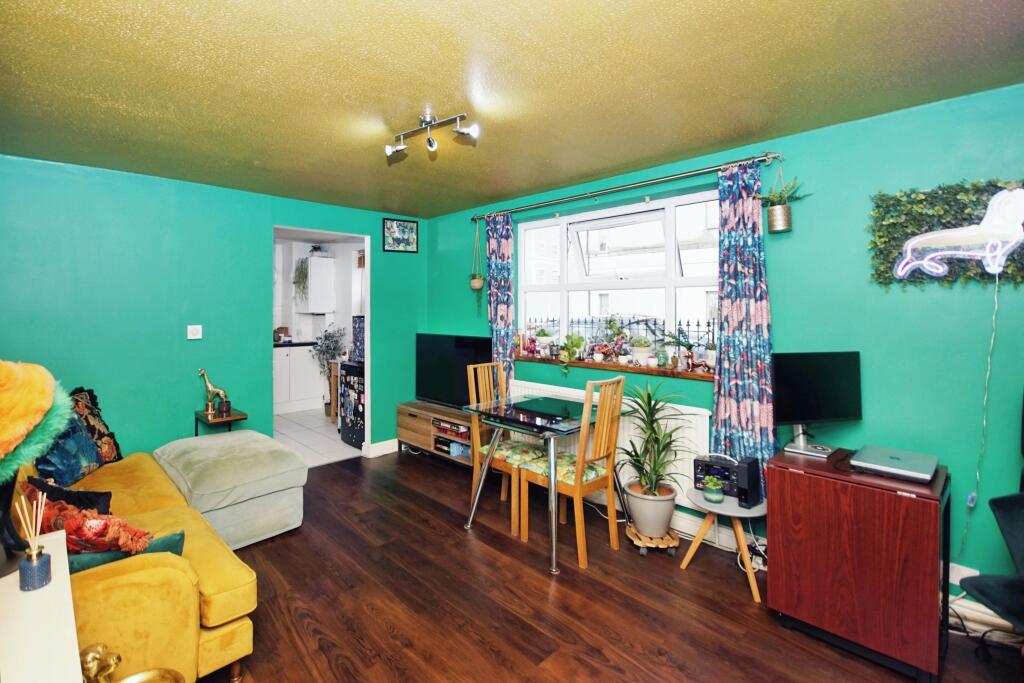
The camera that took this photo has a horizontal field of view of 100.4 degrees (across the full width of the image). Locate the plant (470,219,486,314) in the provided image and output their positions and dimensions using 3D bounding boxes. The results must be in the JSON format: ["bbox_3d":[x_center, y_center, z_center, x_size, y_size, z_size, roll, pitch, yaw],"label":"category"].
[{"bbox_3d":[-0.295,-0.660,3.731,0.136,0.812,0.136,0,5,0],"label":"plant"}]

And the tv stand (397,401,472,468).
[{"bbox_3d":[-0.585,0.892,4.030,1.080,0.480,0.400,2,4,44],"label":"tv stand"}]

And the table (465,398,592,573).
[{"bbox_3d":[0.221,0.829,2.795,0.880,0.760,0.700,4,7,43],"label":"table"}]

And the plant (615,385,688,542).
[{"bbox_3d":[0.870,0.715,2.600,0.440,0.900,0.440,2,4,44],"label":"plant"}]

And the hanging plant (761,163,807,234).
[{"bbox_3d":[1.371,-0.730,2.182,0.169,0.362,0.169,4,7,43],"label":"hanging plant"}]

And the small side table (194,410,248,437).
[{"bbox_3d":[-2.196,0.870,3.231,0.270,0.650,0.400,-2,4,-43],"label":"small side table"}]

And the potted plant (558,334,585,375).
[{"bbox_3d":[0.451,0.101,3.287,0.185,0.310,0.185,0,5,0],"label":"potted plant"}]

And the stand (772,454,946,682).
[{"bbox_3d":[1.535,0.926,1.925,0.470,0.745,0.560,-3,4,-45],"label":"stand"}]

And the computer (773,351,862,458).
[{"bbox_3d":[1.500,0.298,2.110,0.510,0.480,0.180,0,3,-9],"label":"computer"}]

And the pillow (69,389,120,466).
[{"bbox_3d":[-2.660,0.551,2.650,0.150,0.440,0.430,-22,-2,12],"label":"pillow"}]

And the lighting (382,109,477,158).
[{"bbox_3d":[-0.391,-0.981,2.002,0.500,0.160,0.130,3,6,34],"label":"lighting"}]

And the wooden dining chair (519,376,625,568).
[{"bbox_3d":[0.359,0.720,2.551,0.400,1.020,0.500,-5,7,-44],"label":"wooden dining chair"}]

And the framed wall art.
[{"bbox_3d":[-1.169,-1.104,4.475,0.410,0.340,0.030,-2,4,-43],"label":"framed wall art"}]

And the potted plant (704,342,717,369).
[{"bbox_3d":[1.206,0.085,2.586,0.085,0.158,0.085,4,7,43],"label":"potted plant"}]

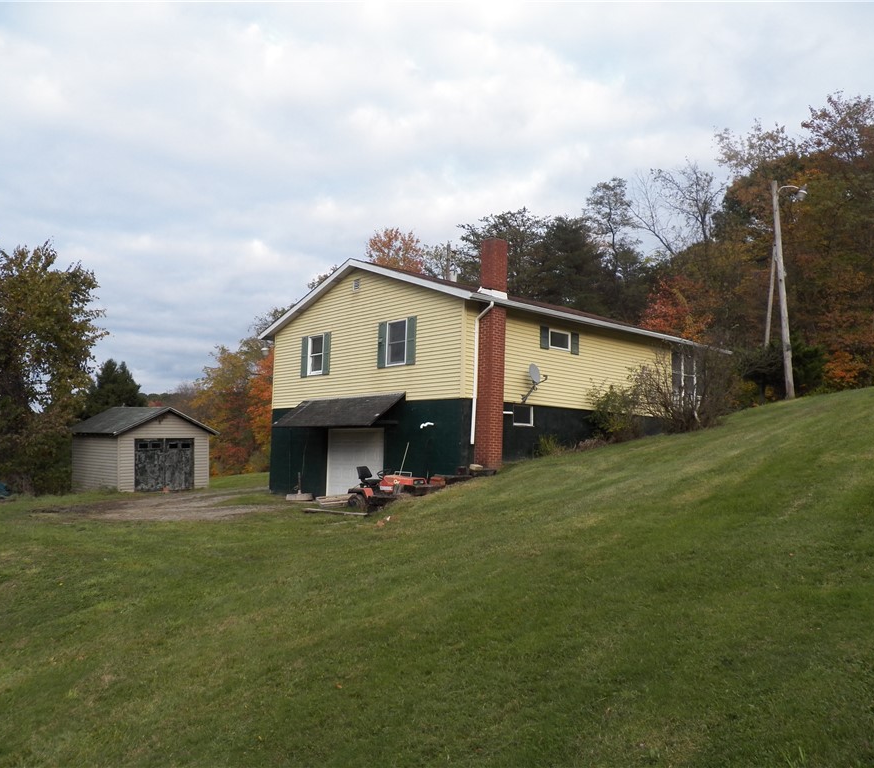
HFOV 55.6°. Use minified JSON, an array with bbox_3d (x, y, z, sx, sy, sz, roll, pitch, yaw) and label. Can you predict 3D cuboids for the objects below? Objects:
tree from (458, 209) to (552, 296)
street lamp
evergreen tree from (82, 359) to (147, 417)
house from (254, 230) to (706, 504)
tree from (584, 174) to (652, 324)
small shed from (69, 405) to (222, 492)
[{"bbox_3d":[4.210,-3.653,50.718,6.000,14.566,6.000,1,-6,5],"label":"tree"},{"bbox_3d":[12.006,-3.286,28.374,1.200,7.593,0.500,1,-6,6],"label":"street lamp"},{"bbox_3d":[-21.232,2.577,55.426,5.200,8.637,5.000,4,-6,-21],"label":"evergreen tree"},{"bbox_3d":[1.656,0.285,27.433,11.800,6.900,10.050,7,-8,-42],"label":"house"},{"bbox_3d":[10.660,-4.876,48.733,4.400,14.871,4.400,0,-6,12],"label":"tree"},{"bbox_3d":[-12.643,2.763,35.335,4.350,3.400,5.600,7,-8,-42],"label":"small shed"}]

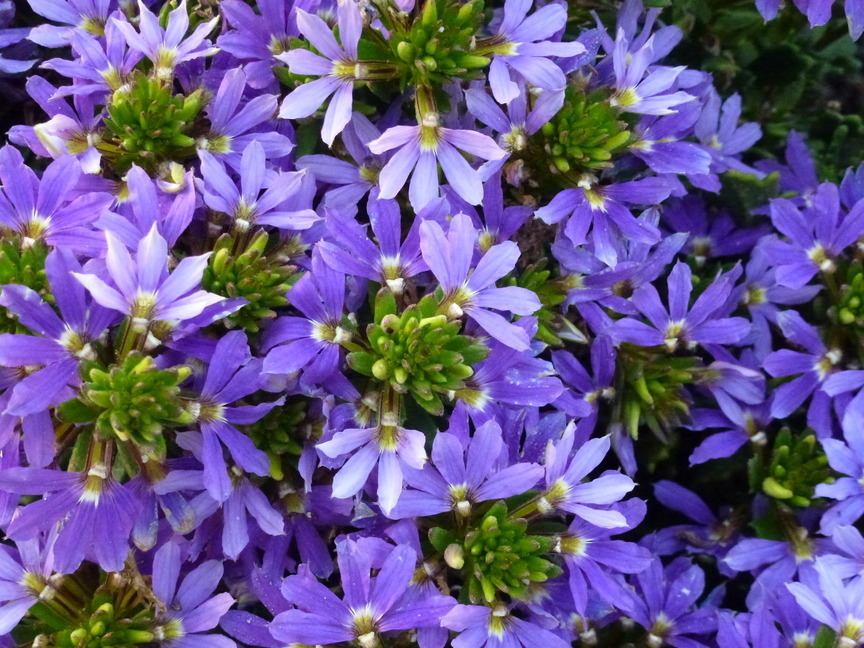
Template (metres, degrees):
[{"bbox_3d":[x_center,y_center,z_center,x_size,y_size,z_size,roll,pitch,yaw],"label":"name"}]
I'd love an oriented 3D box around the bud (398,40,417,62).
[{"bbox_3d":[-0.005,-0.057,0.310,0.004,0.005,0.004,-7,40,6],"label":"bud"}]

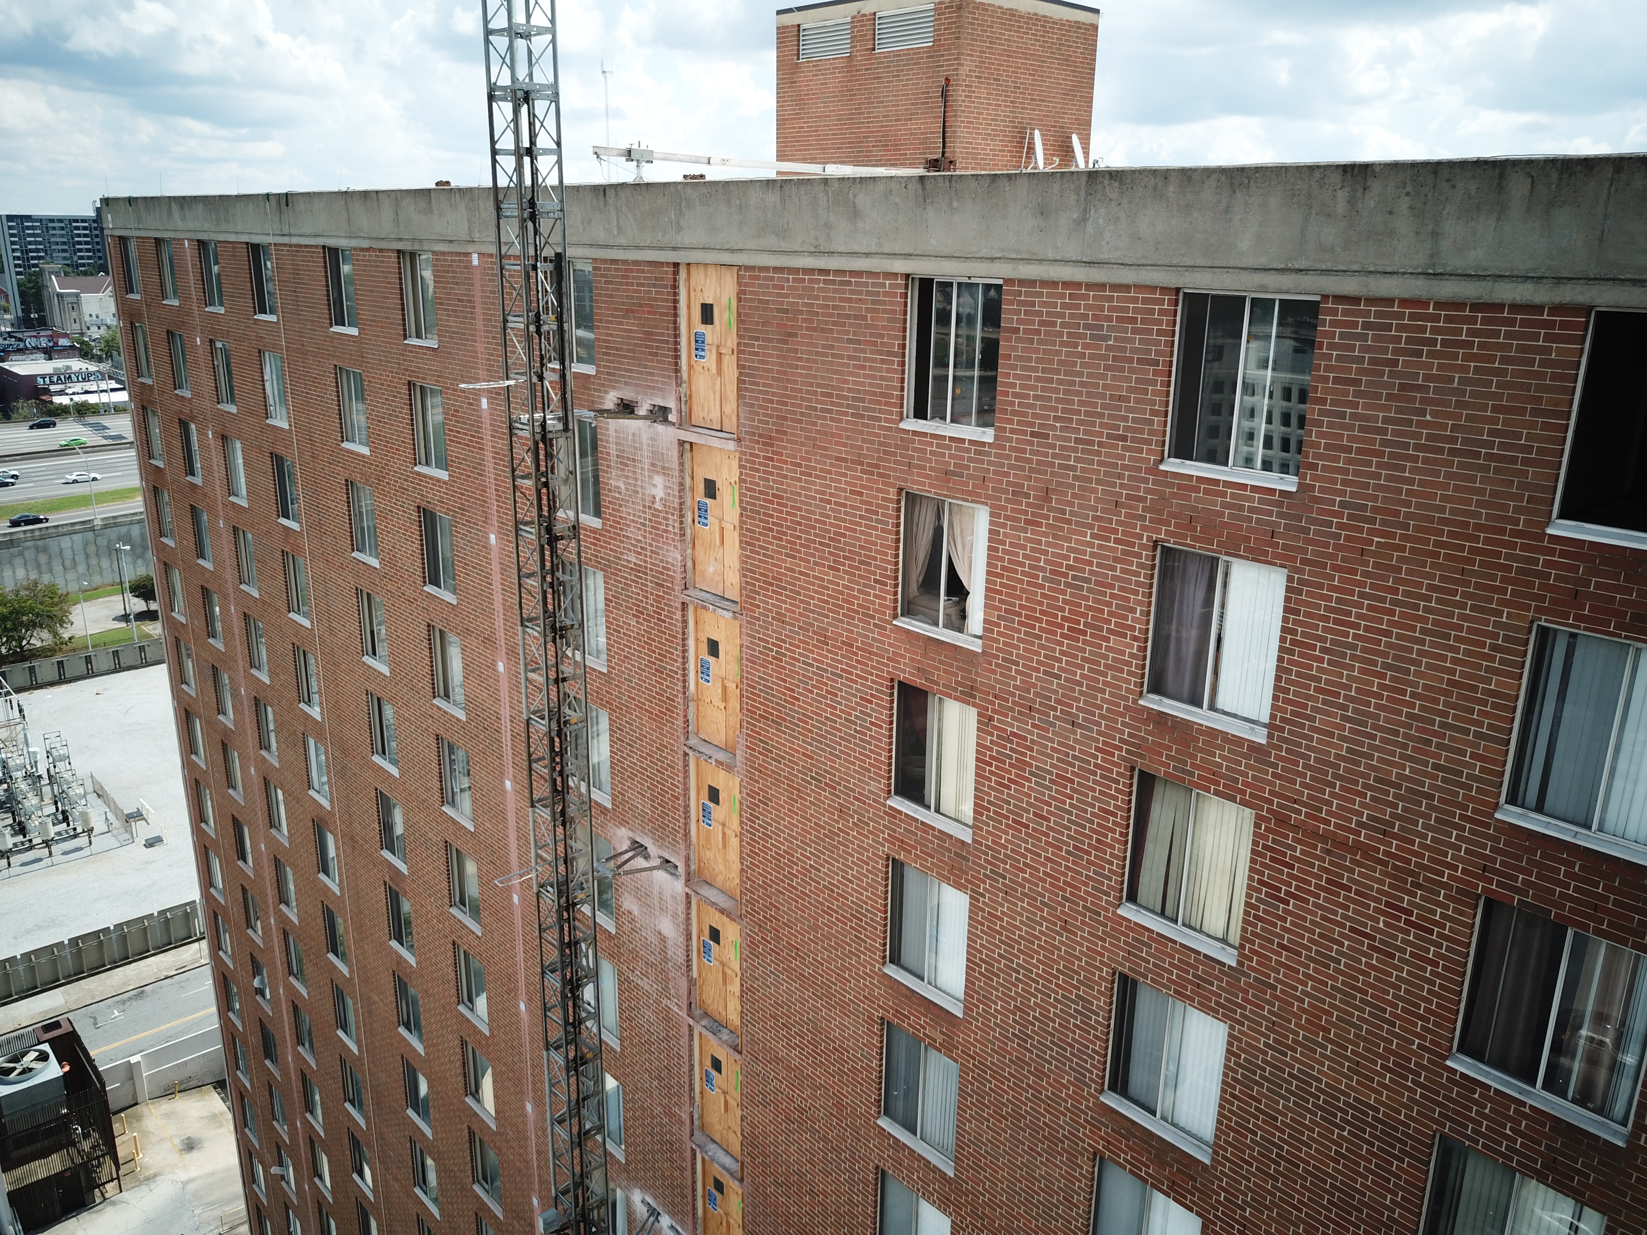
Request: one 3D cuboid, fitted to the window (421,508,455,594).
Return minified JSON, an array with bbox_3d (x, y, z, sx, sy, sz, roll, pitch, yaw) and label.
[{"bbox_3d":[-7.939,-1.367,25.753,0.120,1.683,1.437,-14,23,-41],"label":"window"}]

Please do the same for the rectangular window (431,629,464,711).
[{"bbox_3d":[-8.144,1.134,26.995,0.130,1.758,1.500,-15,23,-41],"label":"rectangular window"}]

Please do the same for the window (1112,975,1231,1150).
[{"bbox_3d":[3.944,5.096,14.326,0.120,1.683,1.437,-14,23,-41],"label":"window"}]

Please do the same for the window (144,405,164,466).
[{"bbox_3d":[-21.536,-5.891,39.902,0.130,1.758,1.500,-15,23,-41],"label":"window"}]

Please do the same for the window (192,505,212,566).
[{"bbox_3d":[-18.717,-2.484,37.490,0.120,1.683,1.437,-14,23,-41],"label":"window"}]

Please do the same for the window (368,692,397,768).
[{"bbox_3d":[-10.745,2.812,30.434,0.120,1.741,1.506,-14,23,-41],"label":"window"}]

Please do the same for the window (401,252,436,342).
[{"bbox_3d":[-7.848,-6.300,24.228,0.120,1.652,1.437,-14,23,-41],"label":"window"}]

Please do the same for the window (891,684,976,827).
[{"bbox_3d":[1.465,1.770,16.147,0.100,1.690,1.460,-15,23,-41],"label":"window"}]

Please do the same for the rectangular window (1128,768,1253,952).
[{"bbox_3d":[4.069,2.690,13.814,0.130,1.758,1.500,-15,23,-41],"label":"rectangular window"}]

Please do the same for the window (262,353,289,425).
[{"bbox_3d":[-13.581,-5.737,30.781,0.100,1.690,1.460,-15,23,-41],"label":"window"}]

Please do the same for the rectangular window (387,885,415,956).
[{"bbox_3d":[-10.633,7.688,31.382,0.120,1.684,1.437,-14,23,-41],"label":"rectangular window"}]

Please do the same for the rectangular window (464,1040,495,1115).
[{"bbox_3d":[-8.170,11.071,29.600,0.100,1.690,1.460,-15,23,-41],"label":"rectangular window"}]

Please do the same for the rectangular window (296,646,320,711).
[{"bbox_3d":[-13.726,1.658,33.083,0.100,1.690,1.460,-15,23,-41],"label":"rectangular window"}]

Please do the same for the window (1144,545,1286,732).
[{"bbox_3d":[4.138,0.180,13.058,0.120,1.741,1.506,-14,23,-41],"label":"window"}]

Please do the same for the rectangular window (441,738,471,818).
[{"bbox_3d":[-8.039,3.568,27.283,0.100,1.690,1.460,-15,23,-41],"label":"rectangular window"}]

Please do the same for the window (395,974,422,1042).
[{"bbox_3d":[-10.679,10.162,32.147,0.120,1.684,1.437,-14,23,-41],"label":"window"}]

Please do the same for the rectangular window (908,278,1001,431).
[{"bbox_3d":[1.588,-3.184,14.876,0.130,1.733,1.500,-15,23,-41],"label":"rectangular window"}]

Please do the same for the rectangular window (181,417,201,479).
[{"bbox_3d":[-19.053,-5.051,37.441,0.120,1.741,1.506,-14,23,-41],"label":"rectangular window"}]

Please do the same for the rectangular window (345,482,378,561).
[{"bbox_3d":[-10.469,-2.217,28.324,0.100,1.690,1.460,-15,23,-41],"label":"rectangular window"}]

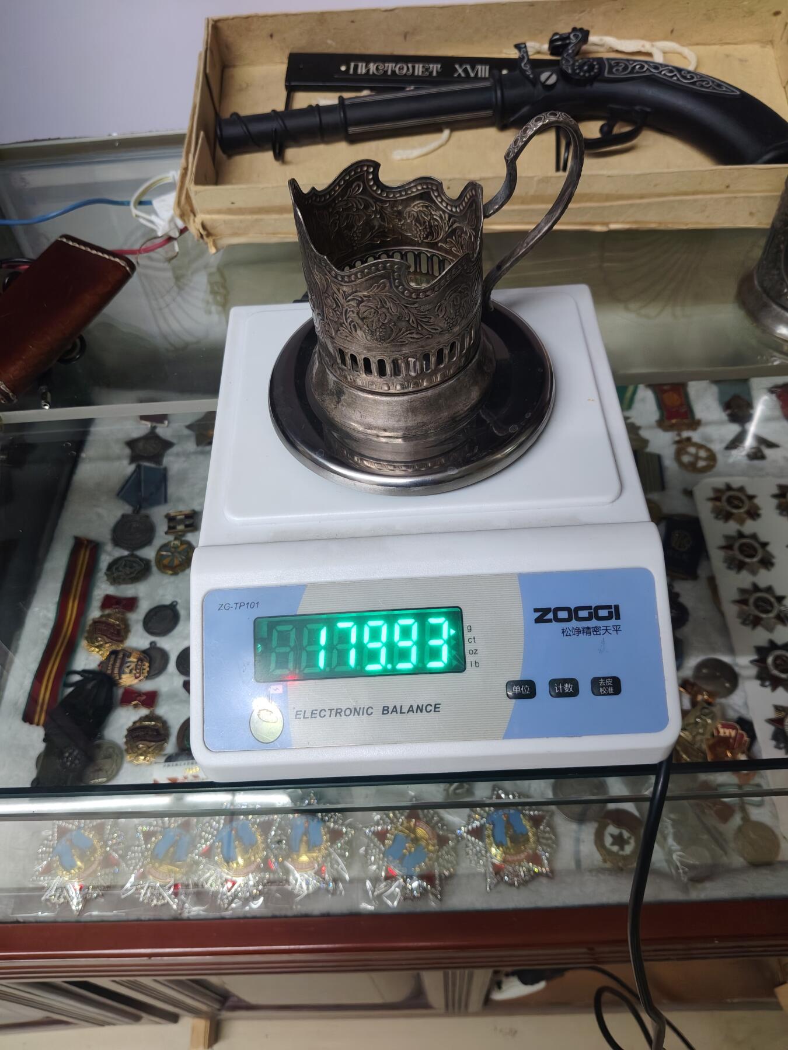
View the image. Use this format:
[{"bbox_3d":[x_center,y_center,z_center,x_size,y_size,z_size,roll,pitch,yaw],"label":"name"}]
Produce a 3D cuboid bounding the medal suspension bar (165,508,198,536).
[{"bbox_3d":[-0.183,-0.002,0.683,0.029,0.005,0.021,-9,54,-3],"label":"medal suspension bar"}]

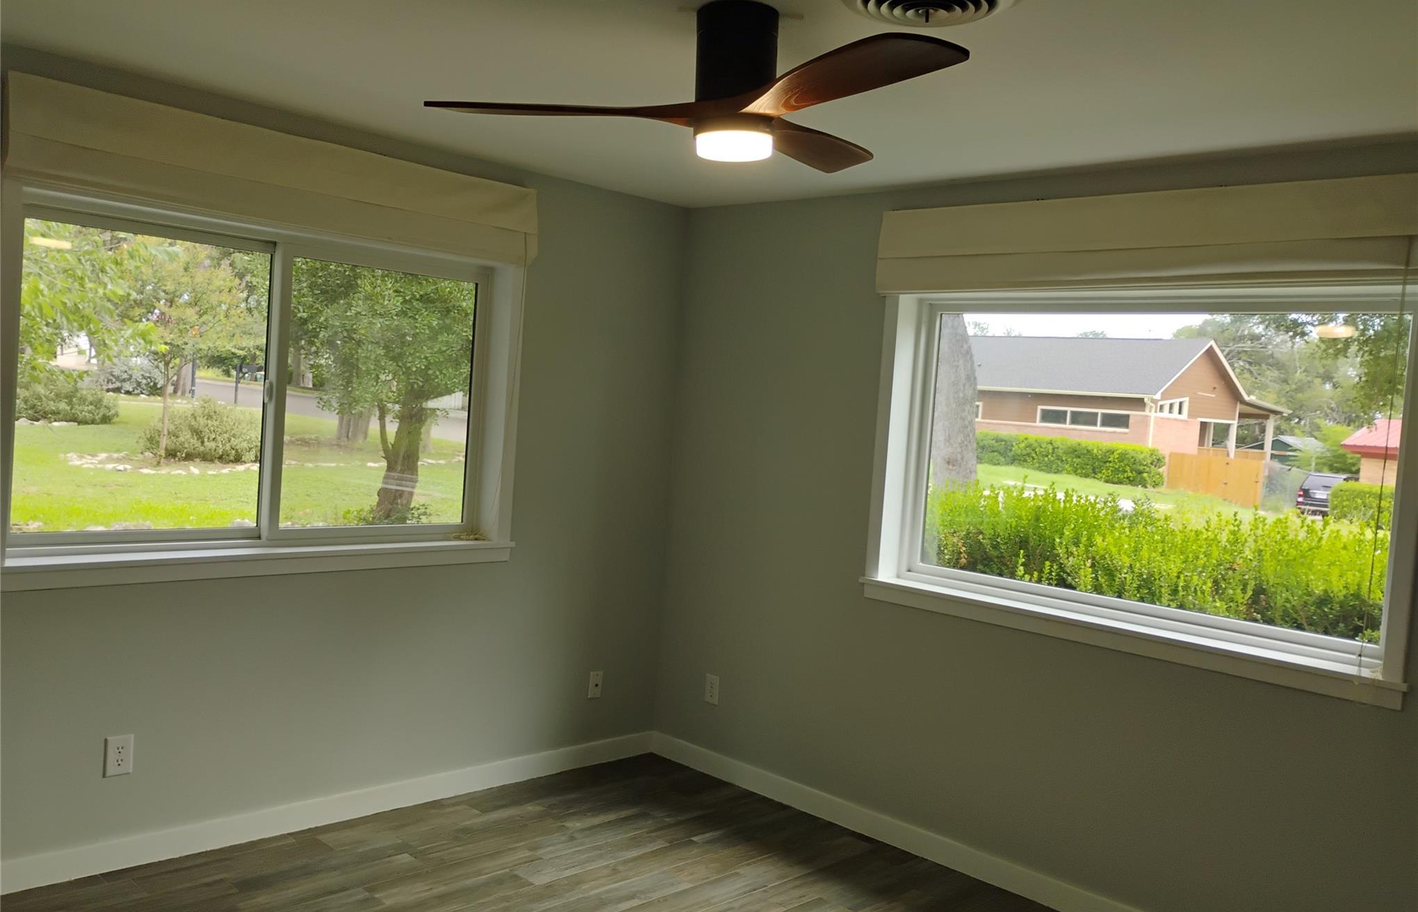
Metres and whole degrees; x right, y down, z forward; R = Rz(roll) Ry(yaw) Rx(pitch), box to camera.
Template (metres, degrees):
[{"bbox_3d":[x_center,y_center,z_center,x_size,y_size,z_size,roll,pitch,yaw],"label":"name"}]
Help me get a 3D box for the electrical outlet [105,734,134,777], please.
[{"bbox_3d":[-1.821,0.930,3.552,0.010,0.122,0.078,7,4,45],"label":"electrical outlet"}]

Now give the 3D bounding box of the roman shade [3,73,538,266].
[{"bbox_3d":[-1.315,-0.898,3.807,0.073,0.280,1.793,7,4,45],"label":"roman shade"}]

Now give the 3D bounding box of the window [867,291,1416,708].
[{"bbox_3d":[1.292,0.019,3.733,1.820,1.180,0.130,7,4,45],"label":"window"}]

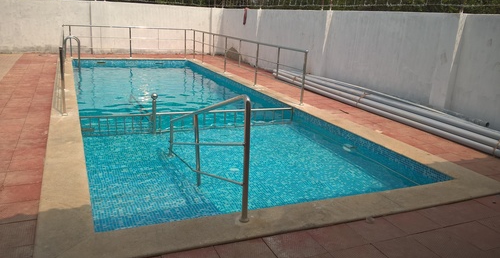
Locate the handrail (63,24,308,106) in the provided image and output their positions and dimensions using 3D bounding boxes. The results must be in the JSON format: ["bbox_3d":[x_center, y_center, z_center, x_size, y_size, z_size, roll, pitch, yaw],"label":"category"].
[{"bbox_3d":[-2.023,-1.566,8.456,3.562,0.852,6.656,-4,17,-24],"label":"handrail"}]

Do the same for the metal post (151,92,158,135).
[{"bbox_3d":[-1.271,-0.161,5.280,0.090,0.637,0.090,-4,17,-24],"label":"metal post"}]

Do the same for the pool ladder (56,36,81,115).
[{"bbox_3d":[-4.371,-1.520,9.828,0.400,1.450,0.550,-4,17,-23],"label":"pool ladder"}]

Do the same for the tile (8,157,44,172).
[{"bbox_3d":[-1.920,0.315,3.446,0.283,0.025,0.299,-4,17,-24],"label":"tile"}]

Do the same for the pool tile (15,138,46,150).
[{"bbox_3d":[-2.151,0.162,3.946,0.283,0.025,0.312,-4,17,-24],"label":"pool tile"}]

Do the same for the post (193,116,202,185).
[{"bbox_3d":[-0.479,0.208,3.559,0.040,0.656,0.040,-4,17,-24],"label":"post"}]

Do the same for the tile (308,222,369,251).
[{"bbox_3d":[0.555,0.705,2.593,0.316,0.025,0.296,-4,17,-24],"label":"tile"}]

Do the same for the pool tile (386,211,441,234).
[{"bbox_3d":[1.137,0.670,2.851,0.325,0.025,0.296,-4,17,-24],"label":"pool tile"}]

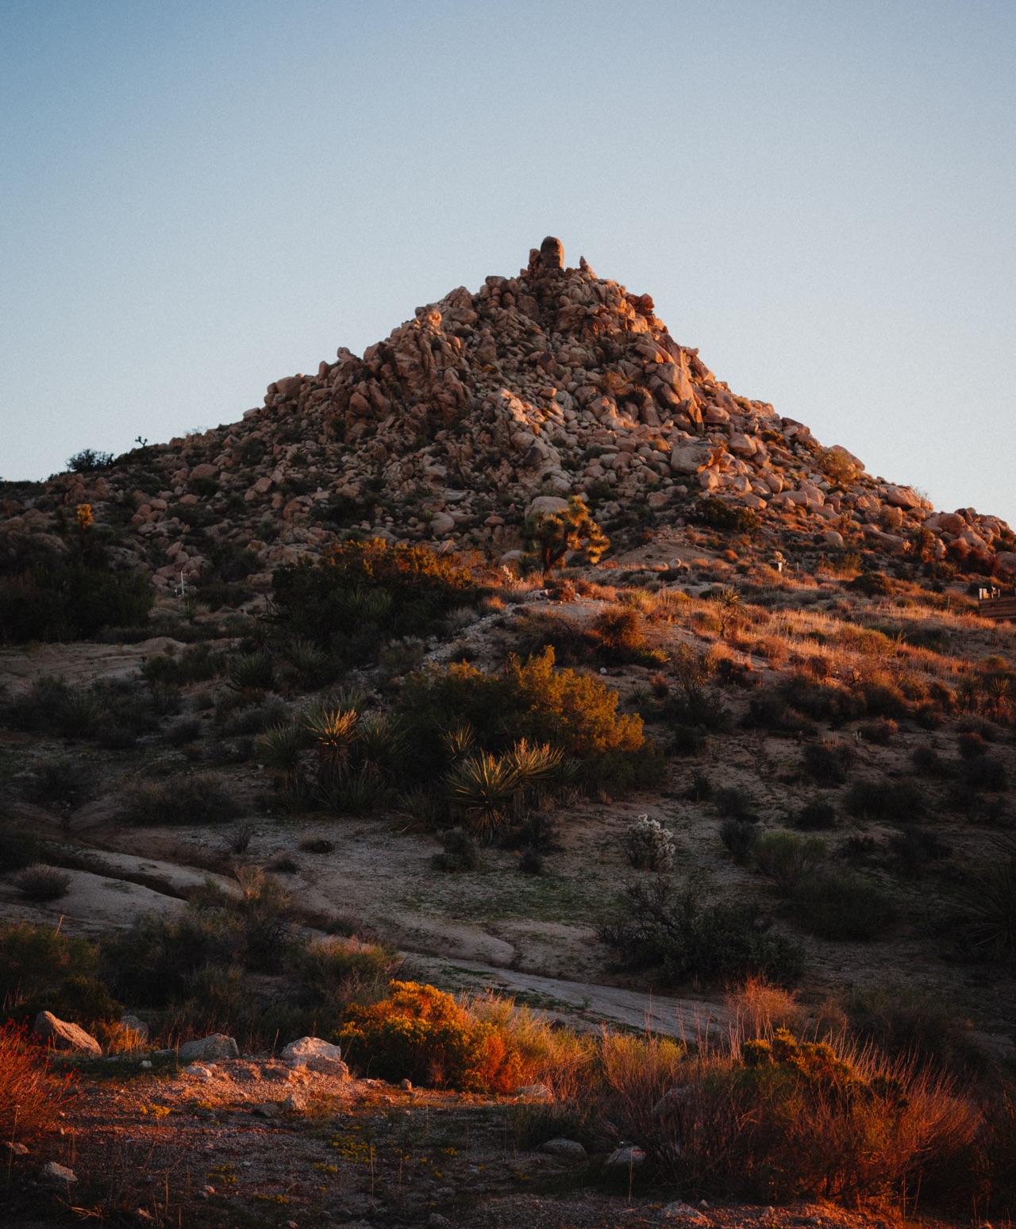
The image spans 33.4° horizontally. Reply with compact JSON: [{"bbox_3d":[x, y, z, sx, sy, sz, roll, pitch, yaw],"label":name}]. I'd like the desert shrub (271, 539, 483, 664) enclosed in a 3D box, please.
[{"bbox_3d":[-3.869,-0.387,50.000,6.261,3.692,4.695,0,-1,0],"label":"desert shrub"}]

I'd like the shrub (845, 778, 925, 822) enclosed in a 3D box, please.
[{"bbox_3d":[5.566,2.742,25.000,1.178,0.650,0.943,0,0,0],"label":"shrub"}]

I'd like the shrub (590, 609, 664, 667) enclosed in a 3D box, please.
[{"bbox_3d":[2.954,0.591,42.000,1.832,1.447,1.649,0,-2,0],"label":"shrub"}]

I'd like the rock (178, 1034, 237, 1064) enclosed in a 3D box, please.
[{"bbox_3d":[-1.362,1.974,7.700,0.276,0.120,0.193,0,-2,0],"label":"rock"}]

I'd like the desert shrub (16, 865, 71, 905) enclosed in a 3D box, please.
[{"bbox_3d":[-5.343,3.106,19.500,0.617,0.395,0.586,0,-2,0],"label":"desert shrub"}]

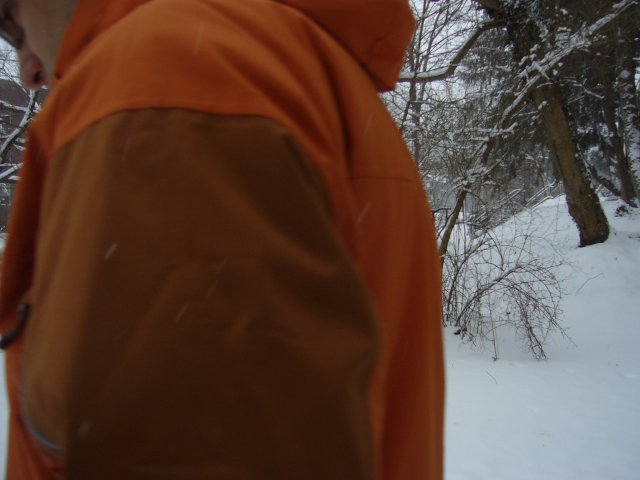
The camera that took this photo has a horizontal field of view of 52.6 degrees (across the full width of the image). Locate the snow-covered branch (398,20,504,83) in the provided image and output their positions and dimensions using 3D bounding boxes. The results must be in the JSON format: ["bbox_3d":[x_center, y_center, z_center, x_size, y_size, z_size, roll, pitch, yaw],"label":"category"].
[{"bbox_3d":[1.847,-2.709,9.300,1.610,0.860,0.450,0,0,0],"label":"snow-covered branch"}]

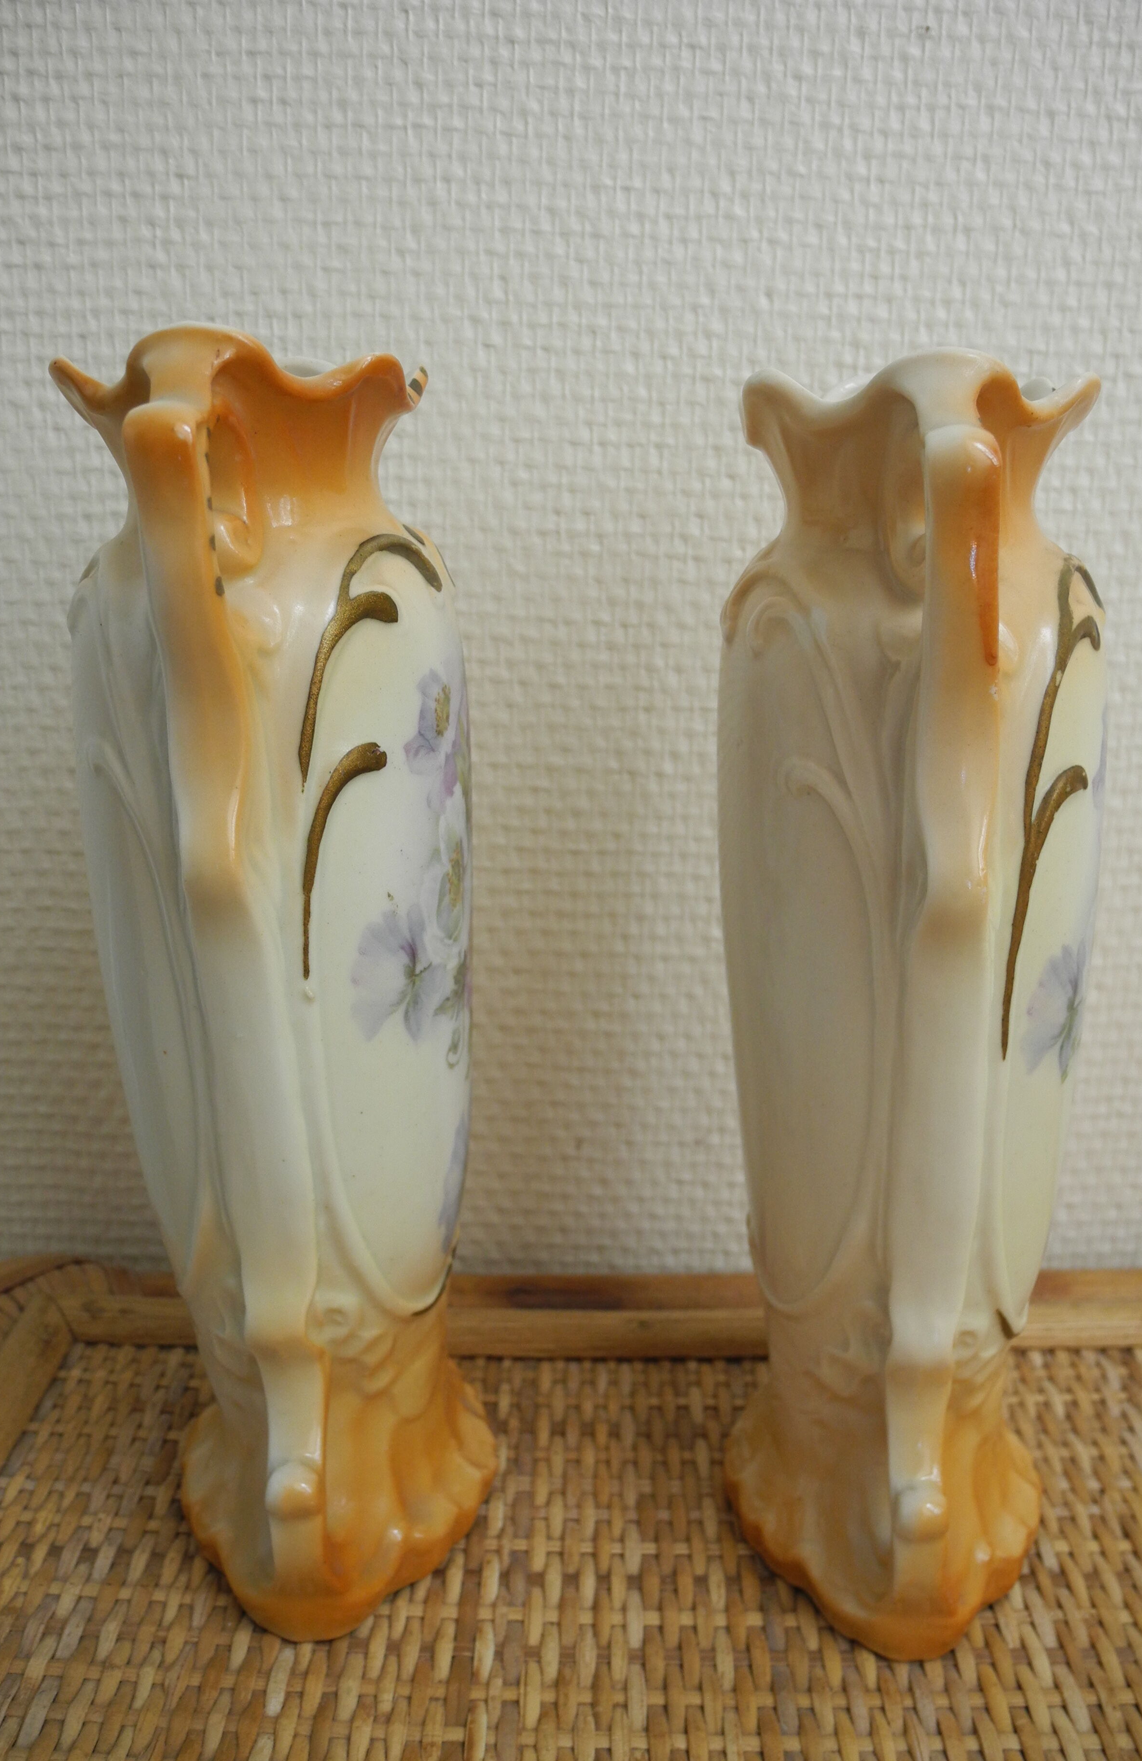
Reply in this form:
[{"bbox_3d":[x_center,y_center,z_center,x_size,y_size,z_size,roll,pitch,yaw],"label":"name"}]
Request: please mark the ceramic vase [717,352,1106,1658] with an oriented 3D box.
[{"bbox_3d":[0.071,0.024,0.304,0.079,0.253,0.102,1,16,5],"label":"ceramic vase"}]

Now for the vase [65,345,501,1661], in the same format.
[{"bbox_3d":[-0.059,0.024,0.306,0.079,0.256,0.102,-1,15,0],"label":"vase"}]

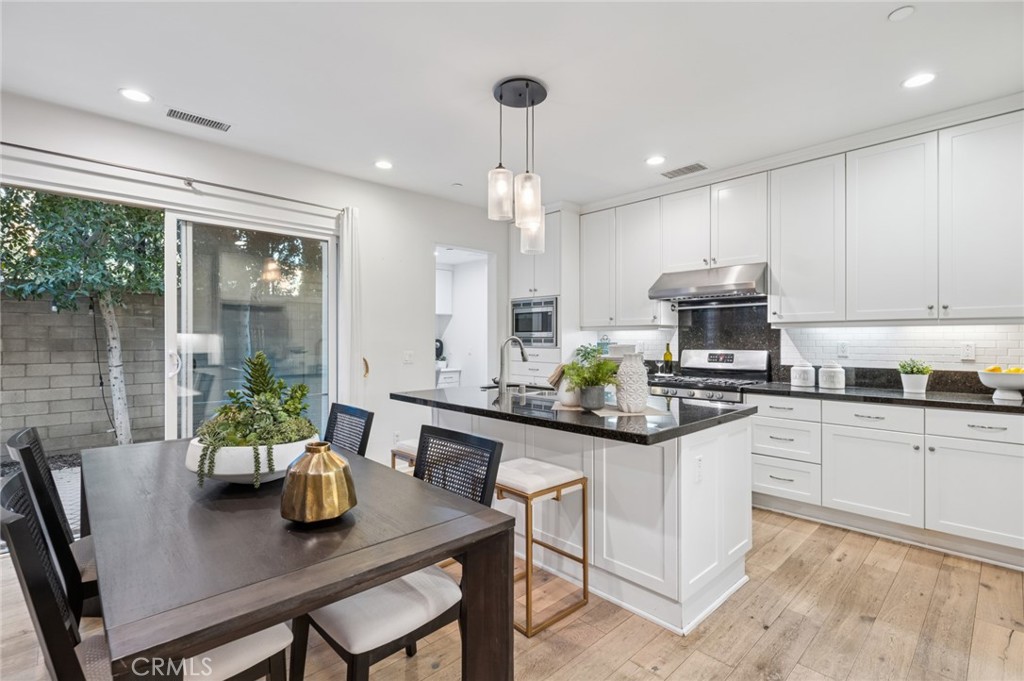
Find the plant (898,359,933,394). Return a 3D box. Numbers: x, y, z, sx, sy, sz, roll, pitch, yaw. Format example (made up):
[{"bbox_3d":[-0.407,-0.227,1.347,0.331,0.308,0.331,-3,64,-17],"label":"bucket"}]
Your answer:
[{"bbox_3d":[2.705,0.238,3.050,0.225,0.236,0.225,0,0,-44],"label":"plant"}]

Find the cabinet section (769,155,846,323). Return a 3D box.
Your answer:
[{"bbox_3d":[2.362,-0.748,3.587,0.330,1.216,0.503,0,0,-45],"label":"cabinet section"}]

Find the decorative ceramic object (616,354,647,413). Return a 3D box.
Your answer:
[{"bbox_3d":[0.622,0.213,2.366,0.162,0.287,0.162,0,0,-44],"label":"decorative ceramic object"}]

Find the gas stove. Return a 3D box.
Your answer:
[{"bbox_3d":[1.707,0.687,3.945,0.690,1.188,0.765,0,0,-44],"label":"gas stove"}]

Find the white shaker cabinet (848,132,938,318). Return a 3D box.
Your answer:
[{"bbox_3d":[2.642,-0.734,3.155,0.330,1.200,0.475,0,0,-44],"label":"white shaker cabinet"}]

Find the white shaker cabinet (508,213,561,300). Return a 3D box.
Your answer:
[{"bbox_3d":[0.470,-0.914,5.265,0.630,0.895,0.785,0,0,-44],"label":"white shaker cabinet"}]

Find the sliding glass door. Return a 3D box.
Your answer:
[{"bbox_3d":[-1.967,0.179,3.554,1.180,2.168,0.070,0,0,-44],"label":"sliding glass door"}]

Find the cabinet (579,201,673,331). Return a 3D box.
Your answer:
[{"bbox_3d":[1.192,-0.747,4.764,0.330,1.230,0.945,0,0,-44],"label":"cabinet"}]

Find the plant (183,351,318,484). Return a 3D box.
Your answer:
[{"bbox_3d":[-0.957,0.282,1.746,0.460,0.460,0.460,0,0,-44],"label":"plant"}]

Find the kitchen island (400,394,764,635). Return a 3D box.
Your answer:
[{"bbox_3d":[0.243,0.816,2.772,1.080,0.915,1.951,0,0,-44],"label":"kitchen island"}]

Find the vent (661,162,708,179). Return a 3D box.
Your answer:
[{"bbox_3d":[1.463,-1.433,3.869,0.175,0.020,0.335,0,0,-44],"label":"vent"}]

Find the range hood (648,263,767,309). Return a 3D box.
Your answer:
[{"bbox_3d":[1.758,-0.502,4.007,0.560,0.267,0.910,0,0,-44],"label":"range hood"}]

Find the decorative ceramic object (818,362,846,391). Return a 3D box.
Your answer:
[{"bbox_3d":[2.449,0.264,3.470,0.157,0.206,0.157,0,0,-44],"label":"decorative ceramic object"}]

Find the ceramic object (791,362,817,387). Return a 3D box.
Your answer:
[{"bbox_3d":[2.317,0.264,3.620,0.155,0.206,0.155,0,0,-44],"label":"ceramic object"}]

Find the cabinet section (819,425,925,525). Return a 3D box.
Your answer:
[{"bbox_3d":[2.528,0.867,3.154,0.520,0.574,0.528,0,0,-45],"label":"cabinet section"}]

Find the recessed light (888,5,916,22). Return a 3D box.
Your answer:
[{"bbox_3d":[1.720,-1.439,2.008,0.110,0.020,0.110,0,0,-44],"label":"recessed light"}]

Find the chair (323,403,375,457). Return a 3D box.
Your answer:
[{"bbox_3d":[-1.041,0.816,2.222,0.570,0.920,0.490,0,0,-44],"label":"chair"}]

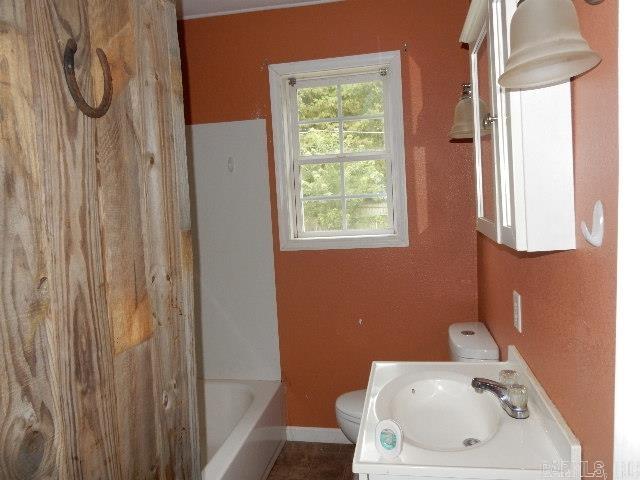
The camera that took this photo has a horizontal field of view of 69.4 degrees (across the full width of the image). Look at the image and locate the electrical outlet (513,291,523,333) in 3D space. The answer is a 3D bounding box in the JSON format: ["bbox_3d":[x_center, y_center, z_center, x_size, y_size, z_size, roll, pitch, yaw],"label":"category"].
[{"bbox_3d":[0.648,0.235,1.519,0.009,0.120,0.078,-2,5,11],"label":"electrical outlet"}]

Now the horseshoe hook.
[{"bbox_3d":[-0.393,-0.270,0.792,0.016,0.117,0.108,-2,5,11],"label":"horseshoe hook"}]

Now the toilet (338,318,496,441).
[{"bbox_3d":[0.422,0.795,2.108,0.705,0.740,0.400,-2,5,11],"label":"toilet"}]

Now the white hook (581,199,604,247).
[{"bbox_3d":[0.499,-0.030,0.850,0.033,0.086,0.030,-2,5,11],"label":"white hook"}]

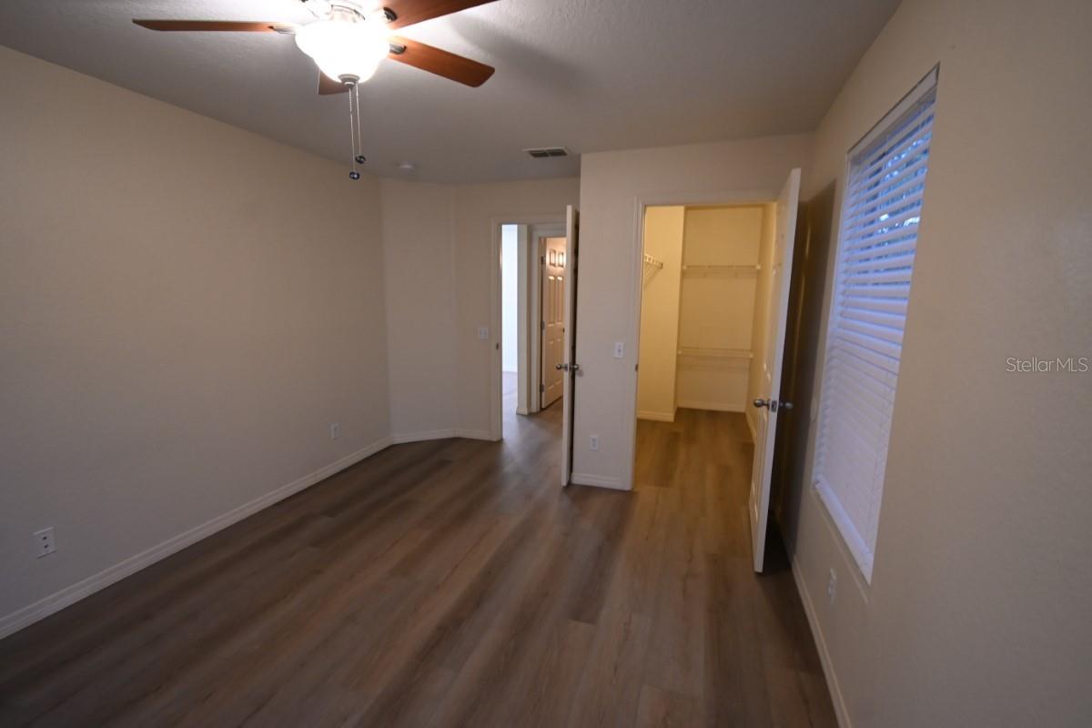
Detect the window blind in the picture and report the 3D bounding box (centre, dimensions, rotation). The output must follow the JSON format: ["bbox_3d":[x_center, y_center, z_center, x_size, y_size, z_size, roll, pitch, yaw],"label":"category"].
[{"bbox_3d":[1.166,-0.101,1.660,0.060,1.480,0.799,4,10,19],"label":"window blind"}]

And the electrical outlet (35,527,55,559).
[{"bbox_3d":[-2.247,0.806,2.046,0.010,0.116,0.070,4,10,19],"label":"electrical outlet"}]

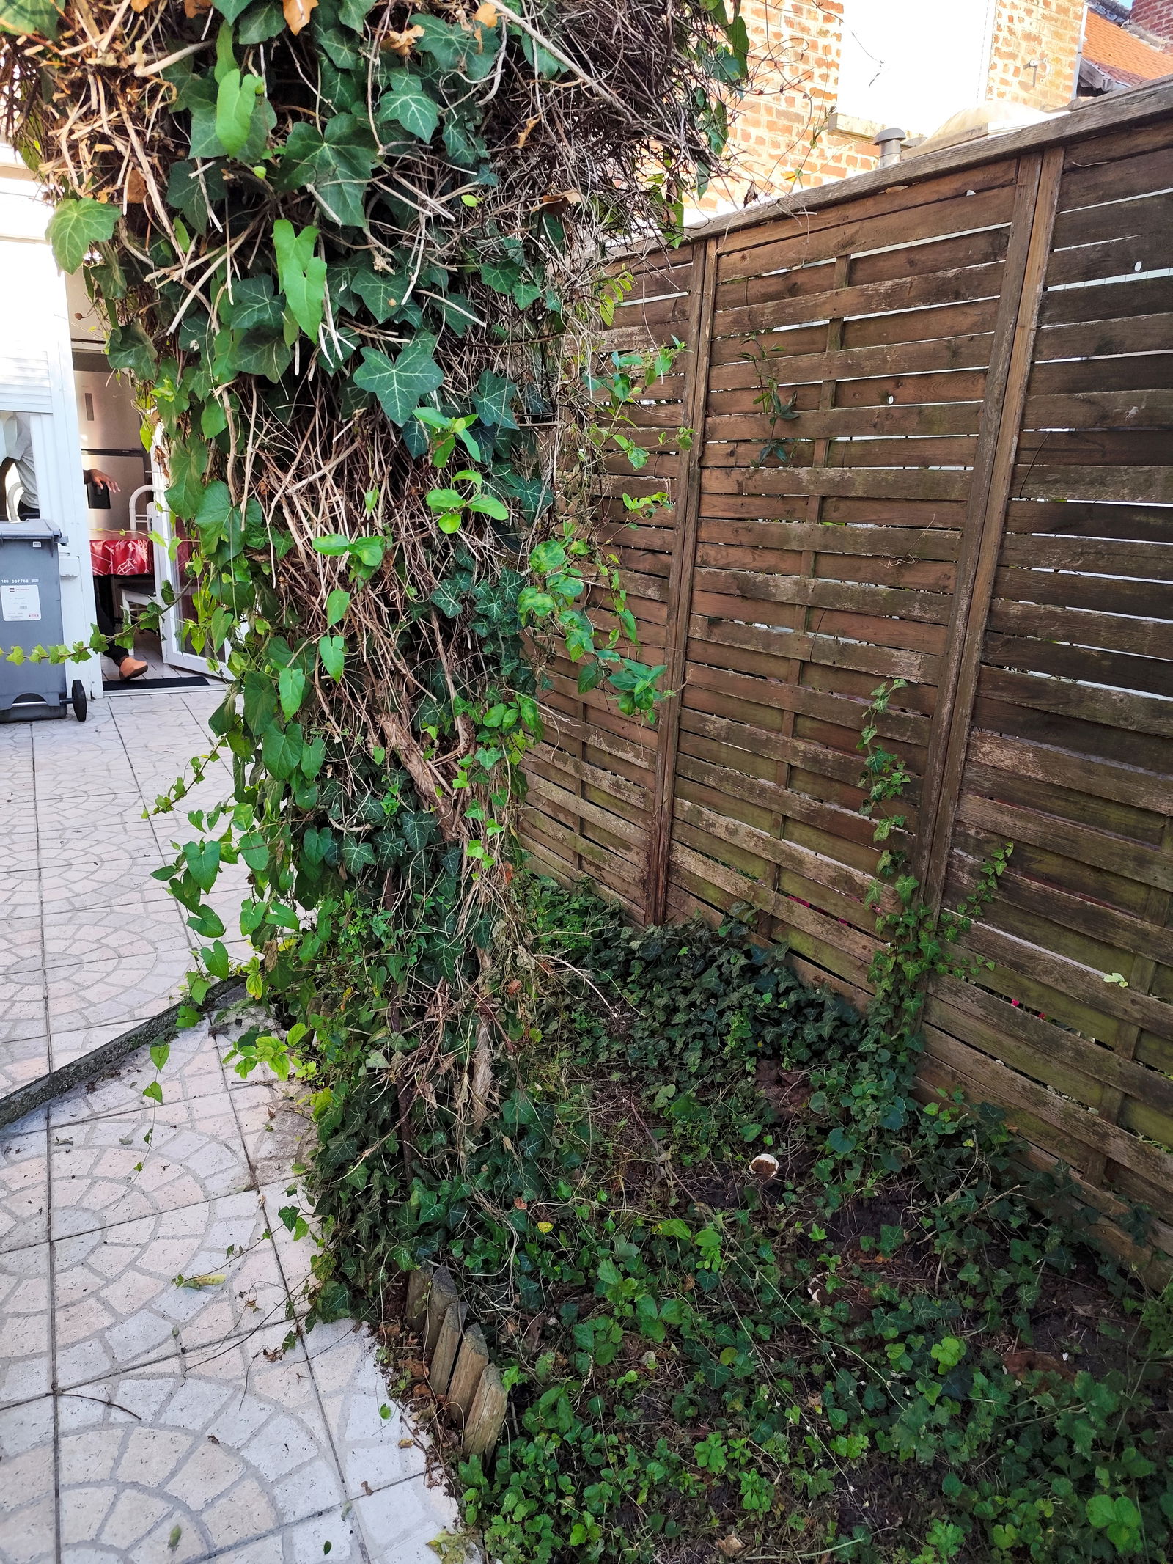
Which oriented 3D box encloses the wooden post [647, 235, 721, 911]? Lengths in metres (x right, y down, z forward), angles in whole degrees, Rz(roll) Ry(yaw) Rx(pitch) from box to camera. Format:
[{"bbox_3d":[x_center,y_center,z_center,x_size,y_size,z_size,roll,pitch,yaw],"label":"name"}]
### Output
[{"bbox_3d":[0.264,-0.452,2.740,0.060,1.810,0.088,-7,18,-34],"label":"wooden post"}]

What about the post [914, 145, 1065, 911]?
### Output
[{"bbox_3d":[0.759,-0.266,2.035,0.060,1.750,0.088,-7,18,-34],"label":"post"}]

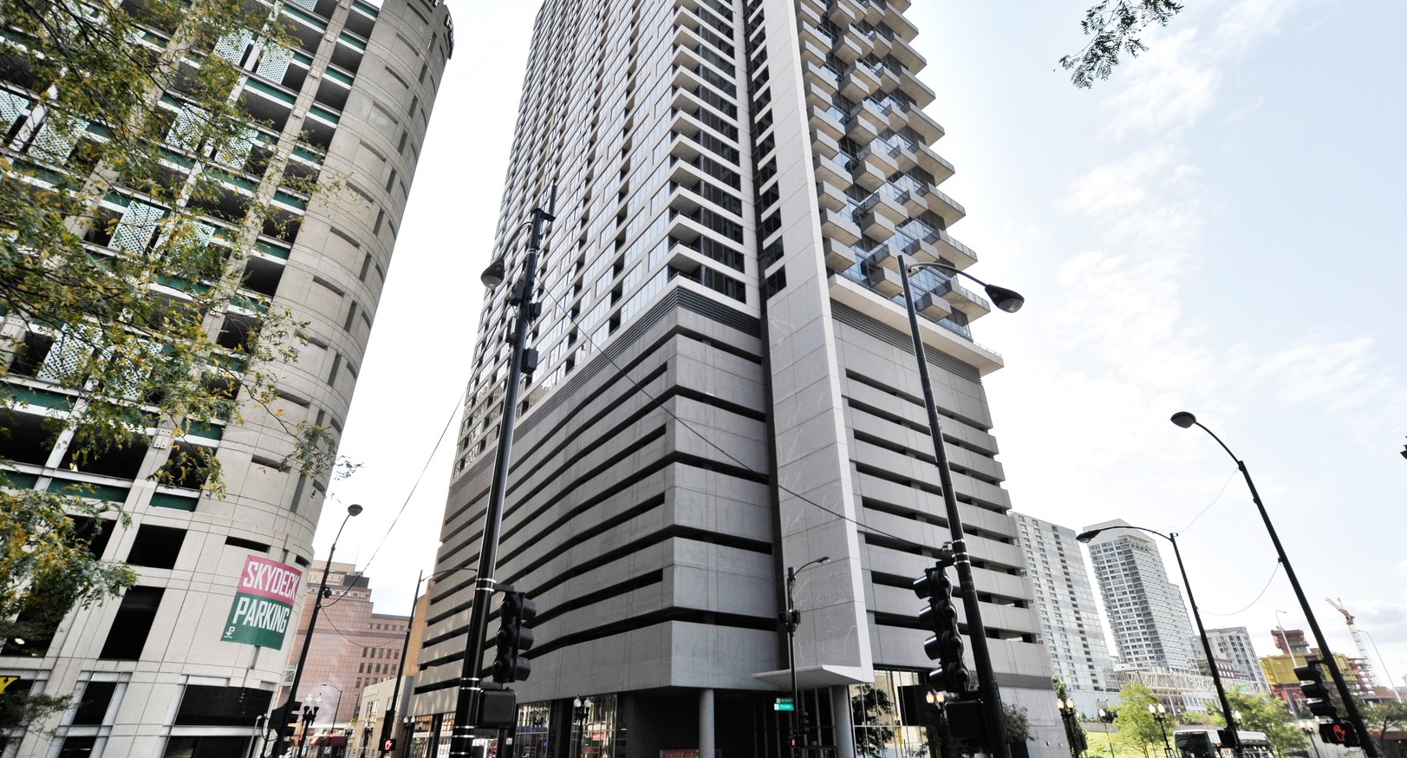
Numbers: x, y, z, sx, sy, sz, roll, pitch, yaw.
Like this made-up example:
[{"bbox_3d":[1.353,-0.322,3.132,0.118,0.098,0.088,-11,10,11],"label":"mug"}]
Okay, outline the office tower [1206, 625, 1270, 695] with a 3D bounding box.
[{"bbox_3d":[287.456,166.413,379.105,18.000,55.000,27.000,19,-34,-32],"label":"office tower"}]

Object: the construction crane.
[{"bbox_3d":[329.808,143.856,348.564,50.000,67.000,5.000,25,-37,-39],"label":"construction crane"}]

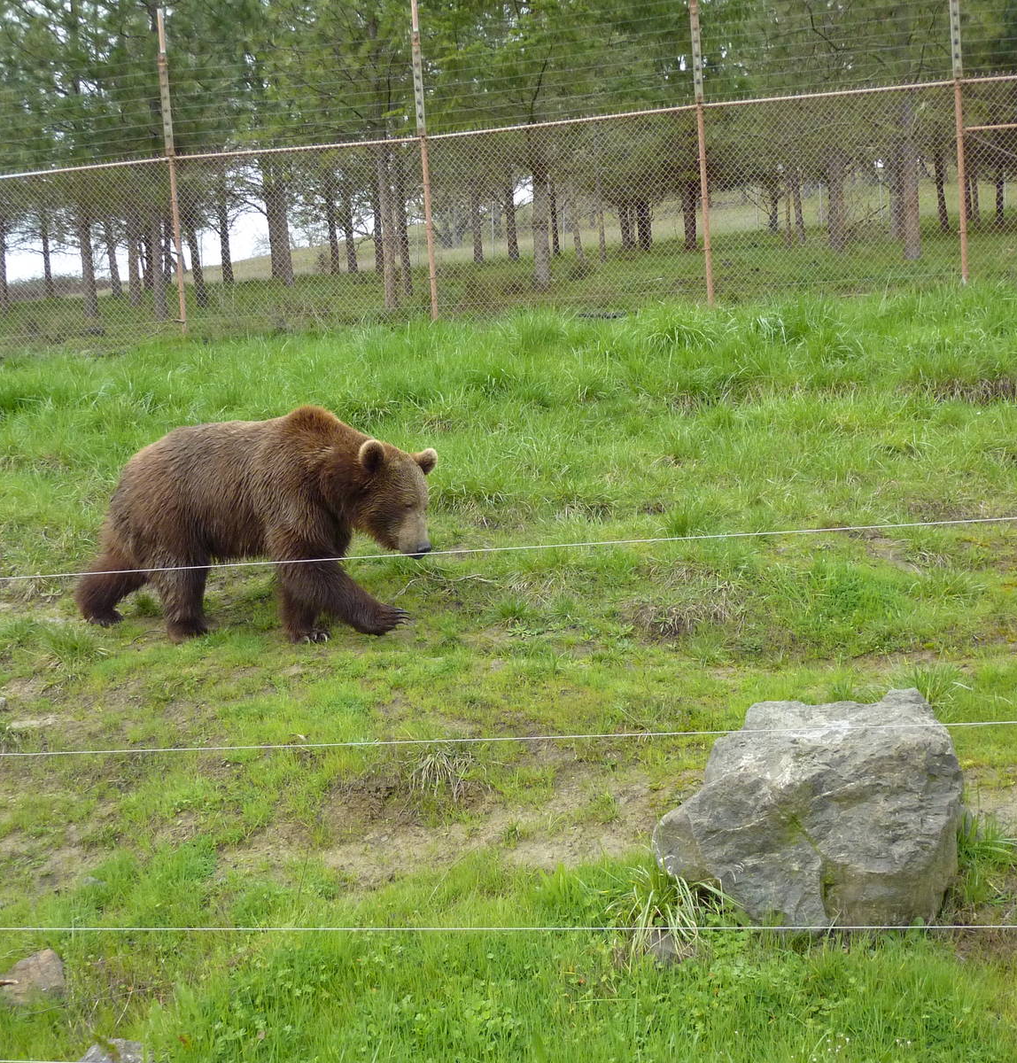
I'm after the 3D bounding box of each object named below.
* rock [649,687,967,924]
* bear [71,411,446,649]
[{"bbox_3d":[0.950,0.875,4.620,0.960,0.670,0.740,-3,2,3],"label":"rock"},{"bbox_3d":[-1.250,-0.030,6.970,1.820,1.130,0.700,-2,2,23],"label":"bear"}]

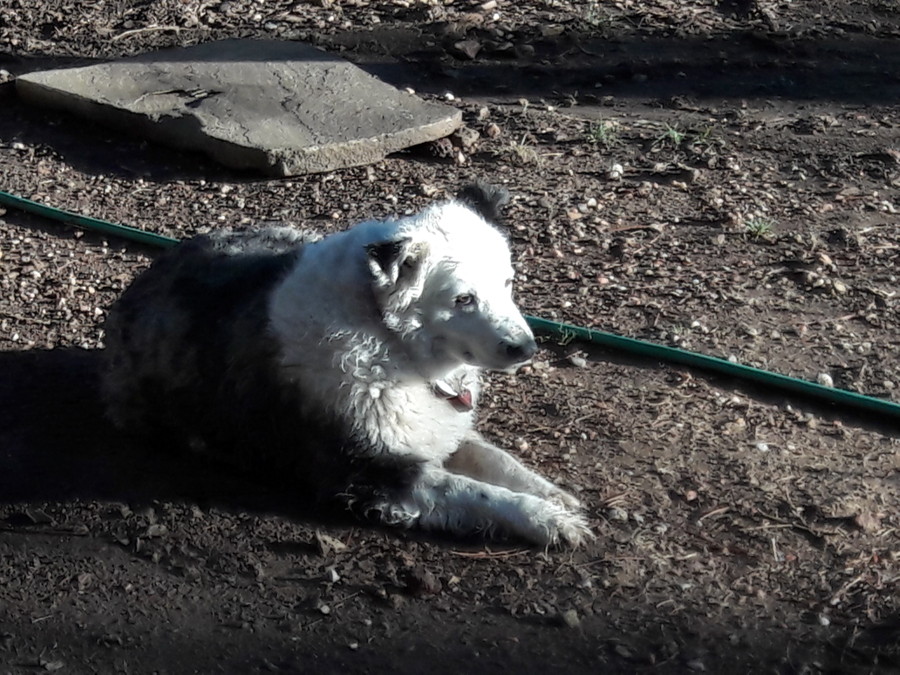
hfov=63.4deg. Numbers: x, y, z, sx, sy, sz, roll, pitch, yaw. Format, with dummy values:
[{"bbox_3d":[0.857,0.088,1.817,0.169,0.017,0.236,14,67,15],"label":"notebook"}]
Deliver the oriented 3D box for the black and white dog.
[{"bbox_3d":[-0.149,-0.013,1.138,0.824,0.494,0.350,13,42,15],"label":"black and white dog"}]

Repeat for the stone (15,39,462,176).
[{"bbox_3d":[-0.638,-0.804,2.393,1.411,0.093,0.751,20,44,23],"label":"stone"}]

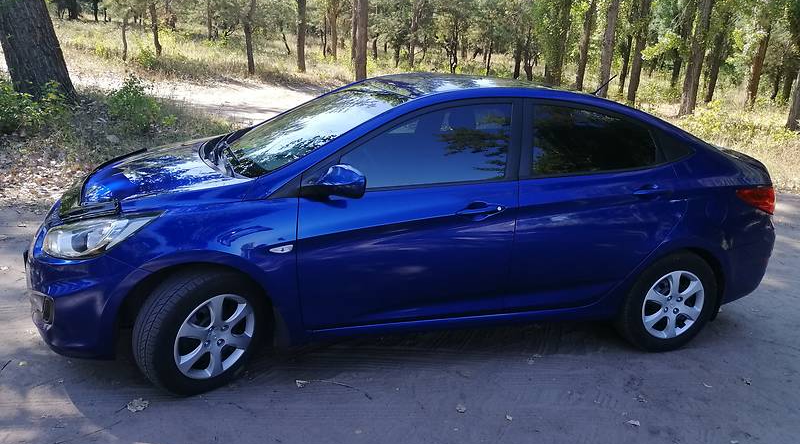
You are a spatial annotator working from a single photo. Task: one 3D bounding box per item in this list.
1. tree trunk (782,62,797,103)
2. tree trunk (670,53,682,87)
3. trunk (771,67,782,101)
[{"bbox_3d":[18.015,-6.430,27.777,0.343,1.736,0.343,11,17,31],"label":"tree trunk"},{"bbox_3d":[13.683,-7.522,29.765,0.326,1.685,0.326,11,18,22],"label":"tree trunk"},{"bbox_3d":[18.334,-6.736,29.302,0.273,1.546,0.273,10,17,30],"label":"trunk"}]

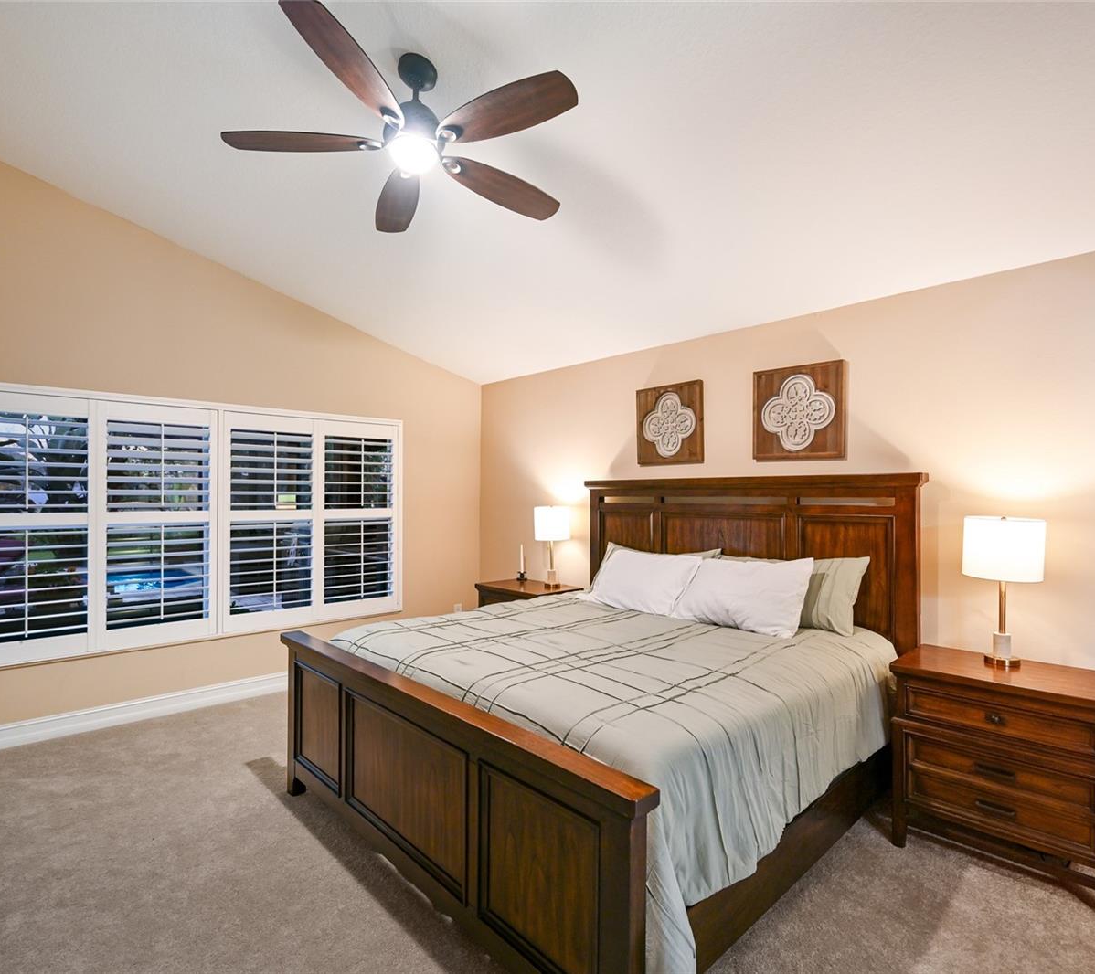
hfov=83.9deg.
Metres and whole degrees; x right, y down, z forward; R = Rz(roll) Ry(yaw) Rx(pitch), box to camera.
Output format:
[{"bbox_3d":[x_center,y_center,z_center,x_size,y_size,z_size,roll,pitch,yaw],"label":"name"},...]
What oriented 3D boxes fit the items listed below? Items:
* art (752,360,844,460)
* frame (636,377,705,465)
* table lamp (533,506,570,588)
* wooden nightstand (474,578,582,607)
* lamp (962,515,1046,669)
[{"bbox_3d":[1.365,-0.403,3.324,0.035,0.500,0.502,1,-1,-42],"label":"art"},{"bbox_3d":[0.795,-0.402,3.953,0.035,0.506,0.508,1,-1,-42],"label":"frame"},{"bbox_3d":[0.034,0.449,4.542,0.268,0.605,0.268,0,-1,0],"label":"table lamp"},{"bbox_3d":[-0.149,1.113,4.581,0.465,0.724,0.700,1,-1,-42],"label":"wooden nightstand"},{"bbox_3d":[1.856,0.420,2.482,0.268,0.594,0.268,1,-1,-42],"label":"lamp"}]

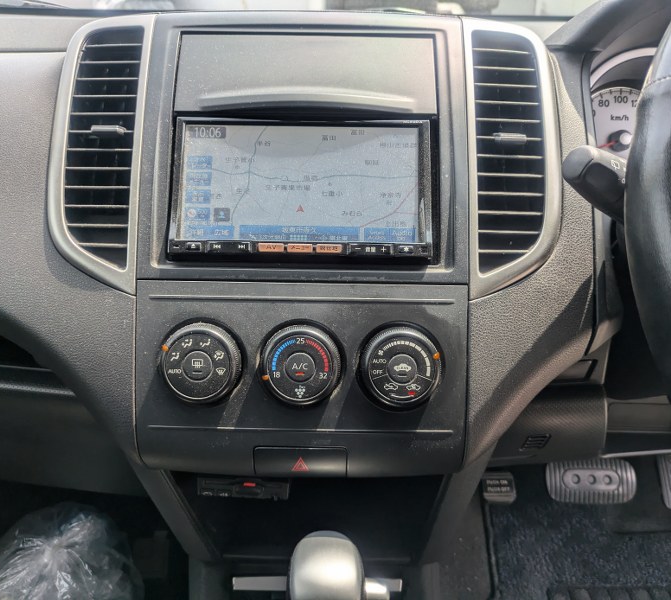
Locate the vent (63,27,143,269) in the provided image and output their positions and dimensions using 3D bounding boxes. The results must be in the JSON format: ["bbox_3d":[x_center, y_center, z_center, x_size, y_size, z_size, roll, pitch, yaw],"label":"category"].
[{"bbox_3d":[-0.163,-0.107,0.407,0.052,0.173,0.025,1,-9,14],"label":"vent"}]

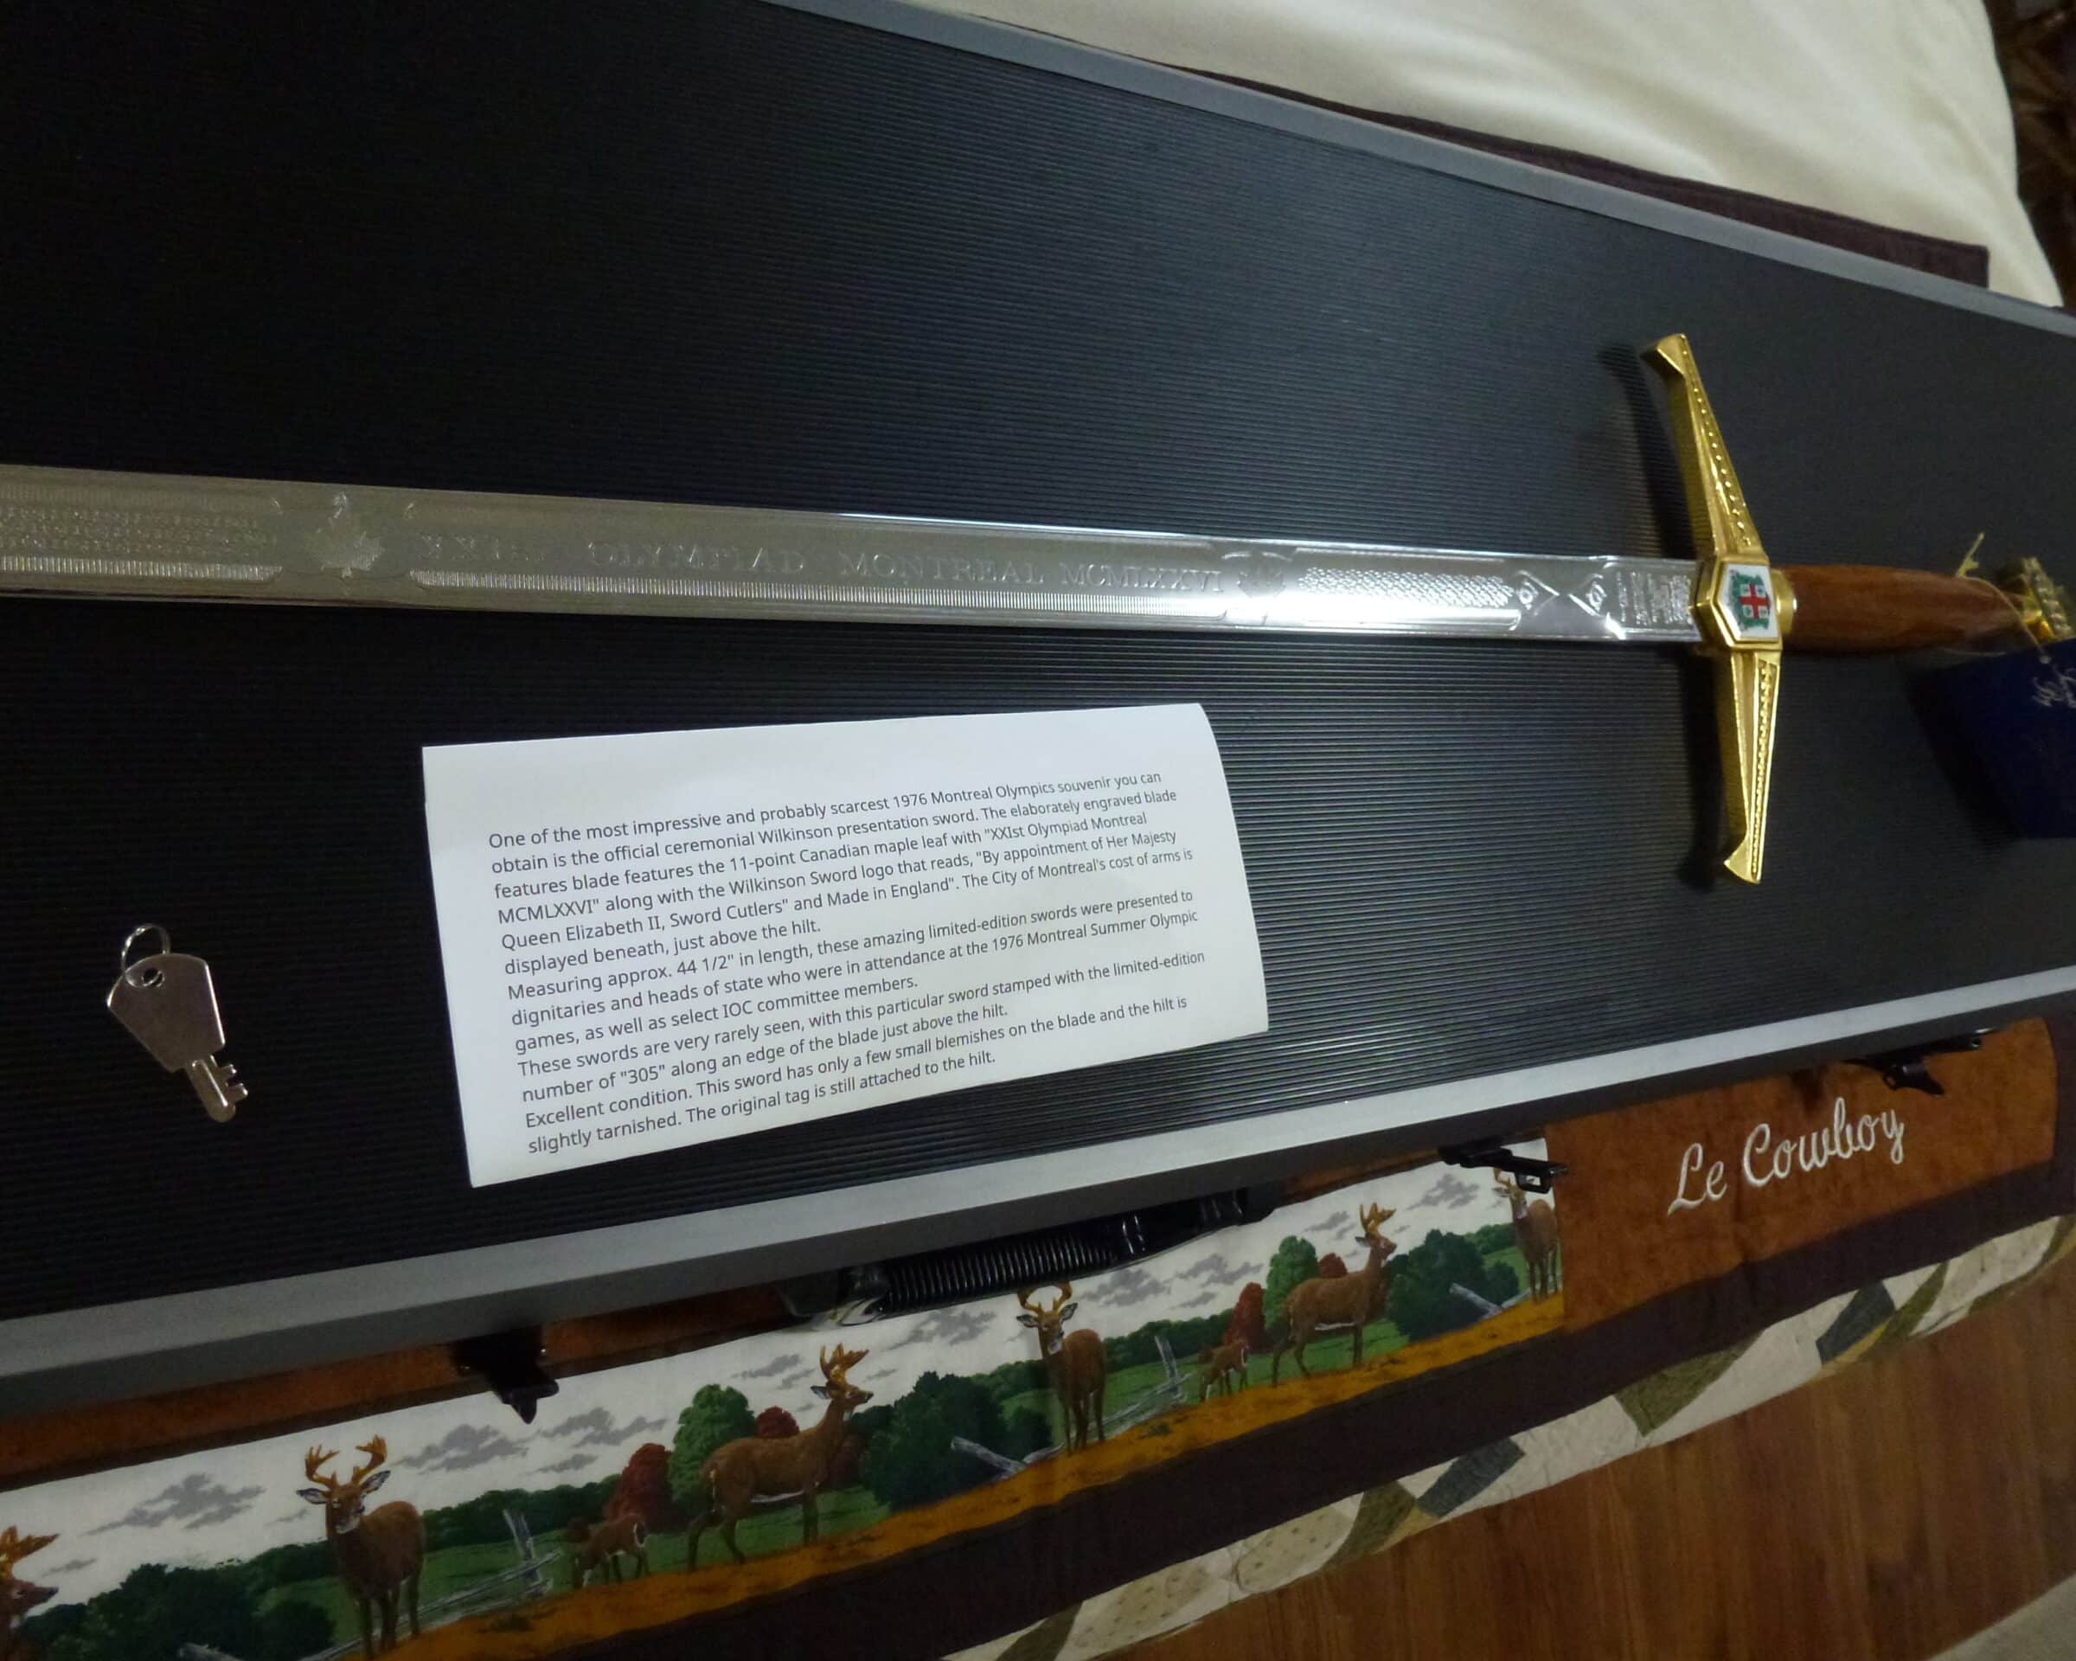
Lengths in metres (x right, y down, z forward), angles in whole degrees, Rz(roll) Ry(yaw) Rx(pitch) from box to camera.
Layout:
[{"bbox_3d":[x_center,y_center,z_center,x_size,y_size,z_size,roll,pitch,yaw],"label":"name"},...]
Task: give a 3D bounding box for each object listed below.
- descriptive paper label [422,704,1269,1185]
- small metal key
[{"bbox_3d":[-0.035,0.019,0.383,0.215,0.010,0.095,-6,85,-32],"label":"descriptive paper label"},{"bbox_3d":[-0.168,0.038,0.302,0.018,0.005,0.042,-30,98,-31],"label":"small metal key"}]

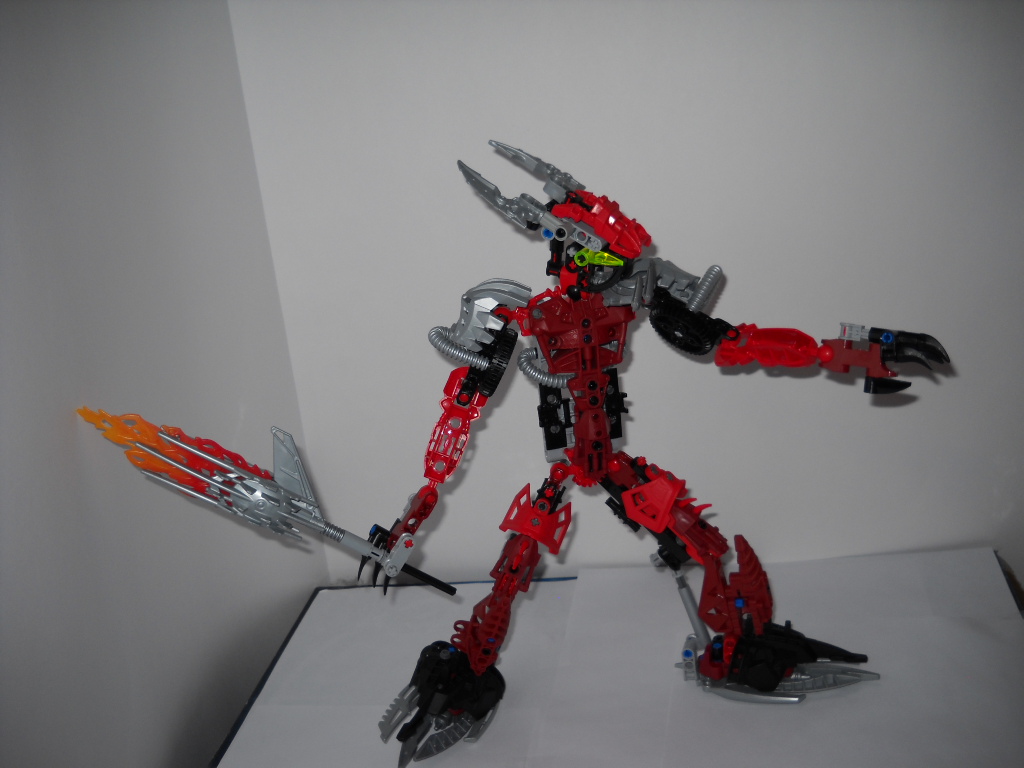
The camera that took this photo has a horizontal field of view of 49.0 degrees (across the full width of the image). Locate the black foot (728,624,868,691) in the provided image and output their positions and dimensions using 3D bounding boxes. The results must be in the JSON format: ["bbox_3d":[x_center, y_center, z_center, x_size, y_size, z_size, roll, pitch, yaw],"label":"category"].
[{"bbox_3d":[0.165,0.158,0.649,0.082,0.027,0.043,-4,19,8],"label":"black foot"}]

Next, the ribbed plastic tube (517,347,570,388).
[{"bbox_3d":[0.017,-0.009,0.580,0.029,0.020,0.027,-10,19,-9],"label":"ribbed plastic tube"}]

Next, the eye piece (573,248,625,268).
[{"bbox_3d":[0.044,-0.063,0.567,0.026,0.009,0.009,8,23,19],"label":"eye piece"}]

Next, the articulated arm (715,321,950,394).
[{"bbox_3d":[0.168,-0.014,0.588,0.120,0.036,0.032,4,22,24],"label":"articulated arm"}]

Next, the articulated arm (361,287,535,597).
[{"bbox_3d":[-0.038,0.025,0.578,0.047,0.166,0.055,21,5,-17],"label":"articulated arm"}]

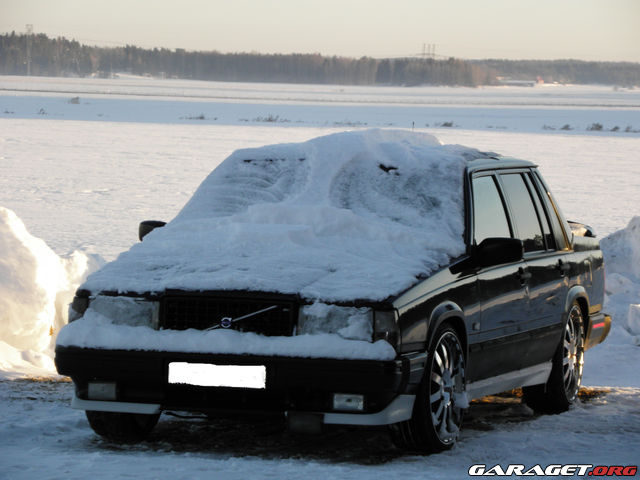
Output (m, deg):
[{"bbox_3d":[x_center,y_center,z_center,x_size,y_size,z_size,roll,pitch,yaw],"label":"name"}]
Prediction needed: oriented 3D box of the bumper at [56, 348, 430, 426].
[{"bbox_3d":[-0.395,0.664,18.128,1.730,0.310,0.460,2,2,17],"label":"bumper"}]

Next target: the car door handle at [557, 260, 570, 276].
[{"bbox_3d":[1.284,0.150,20.500,0.045,0.085,0.170,2,2,17],"label":"car door handle"}]

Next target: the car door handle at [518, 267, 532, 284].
[{"bbox_3d":[1.041,0.178,19.723,0.045,0.085,0.170,2,2,17],"label":"car door handle"}]

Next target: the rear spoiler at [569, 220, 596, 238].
[{"bbox_3d":[0.903,-0.087,22.215,1.360,0.120,0.230,2,2,17],"label":"rear spoiler"}]

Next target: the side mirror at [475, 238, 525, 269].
[{"bbox_3d":[0.875,0.066,19.126,0.235,0.150,0.125,2,2,17],"label":"side mirror"}]

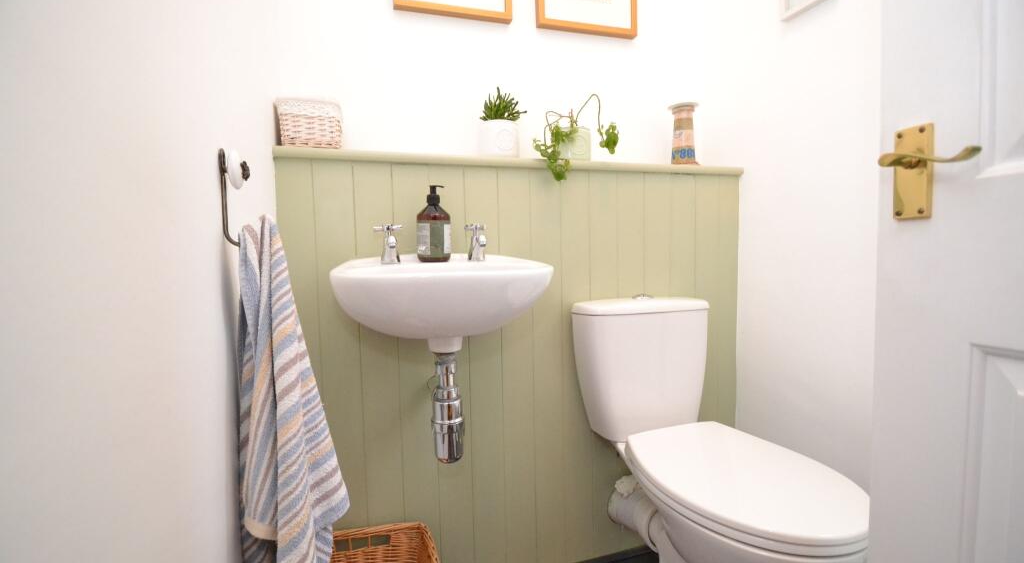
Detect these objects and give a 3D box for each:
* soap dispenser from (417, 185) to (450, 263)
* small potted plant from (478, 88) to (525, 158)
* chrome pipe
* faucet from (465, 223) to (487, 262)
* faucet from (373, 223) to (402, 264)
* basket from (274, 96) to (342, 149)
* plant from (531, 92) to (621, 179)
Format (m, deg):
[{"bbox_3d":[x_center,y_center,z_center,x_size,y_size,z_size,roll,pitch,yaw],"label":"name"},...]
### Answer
[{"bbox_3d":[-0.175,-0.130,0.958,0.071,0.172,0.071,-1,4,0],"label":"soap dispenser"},{"bbox_3d":[-0.022,-0.404,1.100,0.130,0.192,0.110,-2,4,-16],"label":"small potted plant"},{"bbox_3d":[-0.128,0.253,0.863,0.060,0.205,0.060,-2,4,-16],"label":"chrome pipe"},{"bbox_3d":[-0.079,-0.090,0.970,0.048,0.086,0.095,-2,4,-16],"label":"faucet"},{"bbox_3d":[-0.265,-0.083,0.916,0.062,0.086,0.100,-2,4,-16],"label":"faucet"},{"bbox_3d":[-0.455,-0.346,0.982,0.132,0.110,0.100,-2,4,-16],"label":"basket"},{"bbox_3d":[0.171,-0.380,1.133,0.252,0.241,0.145,-2,4,-16],"label":"plant"}]

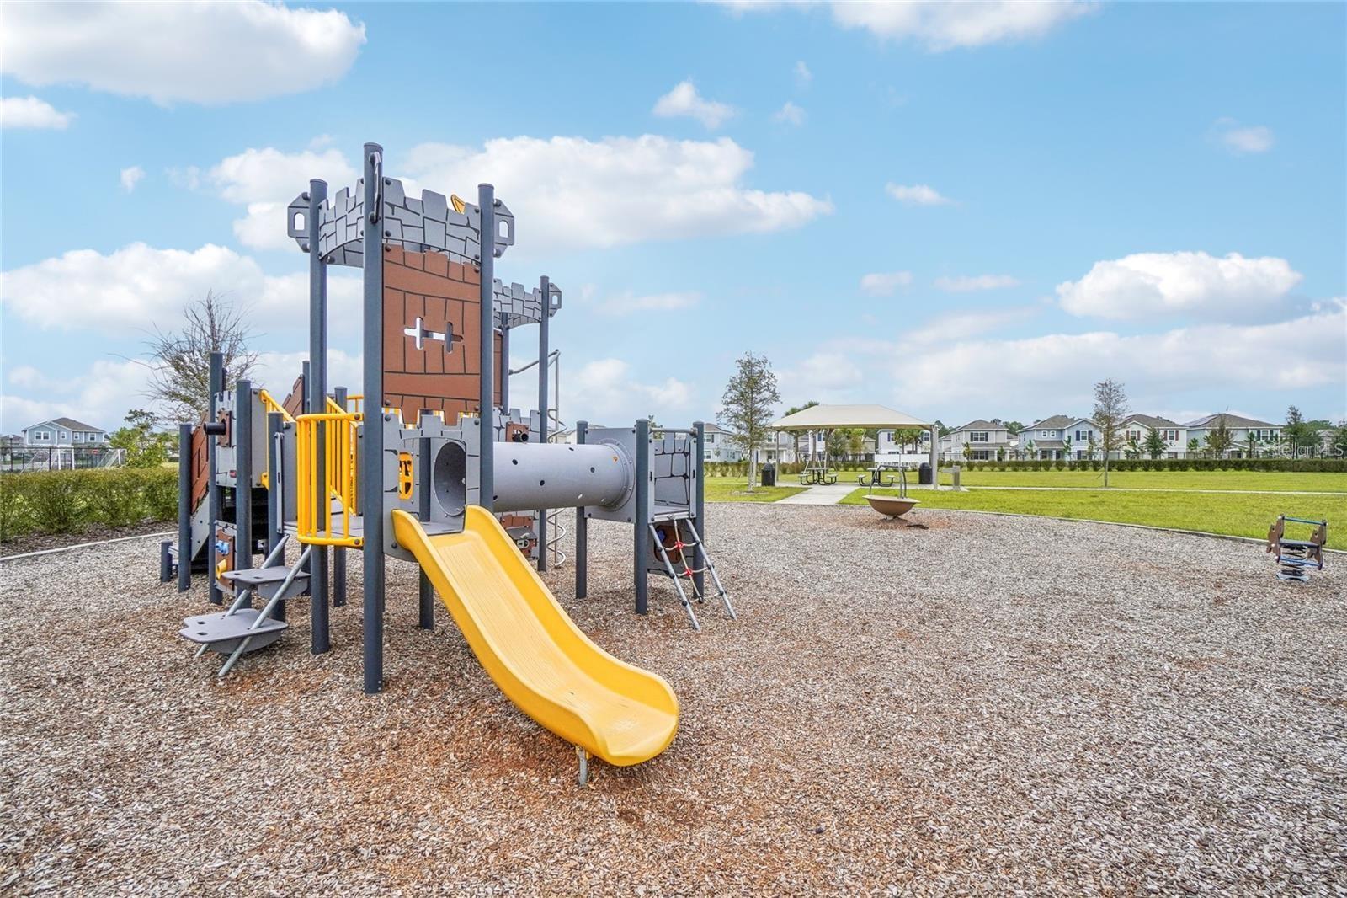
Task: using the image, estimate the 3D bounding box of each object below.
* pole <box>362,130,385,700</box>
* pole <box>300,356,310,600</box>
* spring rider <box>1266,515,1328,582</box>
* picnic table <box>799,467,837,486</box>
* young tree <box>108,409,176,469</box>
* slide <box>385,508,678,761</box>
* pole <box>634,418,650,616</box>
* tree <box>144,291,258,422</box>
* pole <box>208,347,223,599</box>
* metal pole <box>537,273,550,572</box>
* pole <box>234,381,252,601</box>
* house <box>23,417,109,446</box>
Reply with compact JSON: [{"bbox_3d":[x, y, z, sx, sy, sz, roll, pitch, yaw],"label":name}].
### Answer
[{"bbox_3d":[-1.937,-0.200,3.870,0.108,3.540,0.108,0,-1,38],"label":"pole"},{"bbox_3d":[-3.916,0.318,6.400,0.108,2.510,0.108,0,-1,38],"label":"pole"},{"bbox_3d":[7.436,1.165,7.150,0.430,0.790,0.600,0,0,34],"label":"spring rider"},{"bbox_3d":[6.460,1.215,26.800,1.600,0.760,1.830,0,0,19],"label":"picnic table"},{"bbox_3d":[-22.200,-0.040,25.000,2.200,3.250,2.200,0,0,0],"label":"young tree"},{"bbox_3d":[-0.851,0.885,3.388,1.980,1.000,0.550,0,0,38],"label":"slide"},{"bbox_3d":[-0.283,0.600,5.340,0.105,1.726,0.105,0,0,0],"label":"pole"},{"bbox_3d":[-11.800,-1.217,15.000,2.600,5.480,2.600,0,0,0],"label":"tree"},{"bbox_3d":[-4.410,0.266,5.770,0.105,2.400,0.105,0,0,0],"label":"pole"},{"bbox_3d":[-1.651,-0.321,7.620,0.108,3.740,0.108,0,-1,38],"label":"metal pole"},{"bbox_3d":[-3.941,0.450,5.500,0.108,2.155,0.108,0,-1,38],"label":"pole"},{"bbox_3d":[-120.000,-1.980,118.000,13.000,8.200,11.600,0,0,43],"label":"house"}]

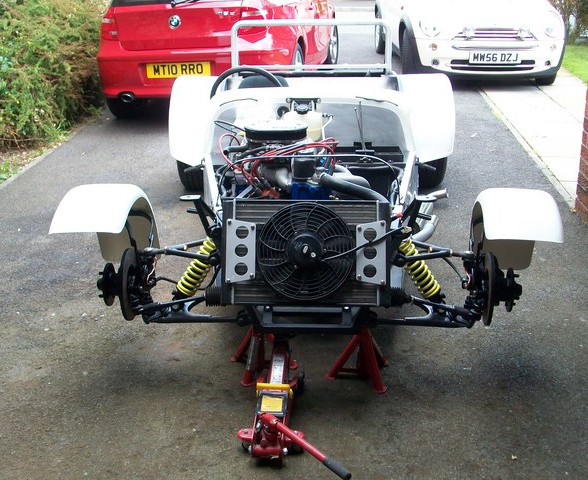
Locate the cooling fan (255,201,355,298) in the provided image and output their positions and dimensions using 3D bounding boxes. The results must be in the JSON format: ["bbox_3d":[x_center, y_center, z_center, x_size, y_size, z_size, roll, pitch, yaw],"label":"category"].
[{"bbox_3d":[0.037,0.035,2.370,0.300,0.297,0.085,0,-5,0],"label":"cooling fan"}]

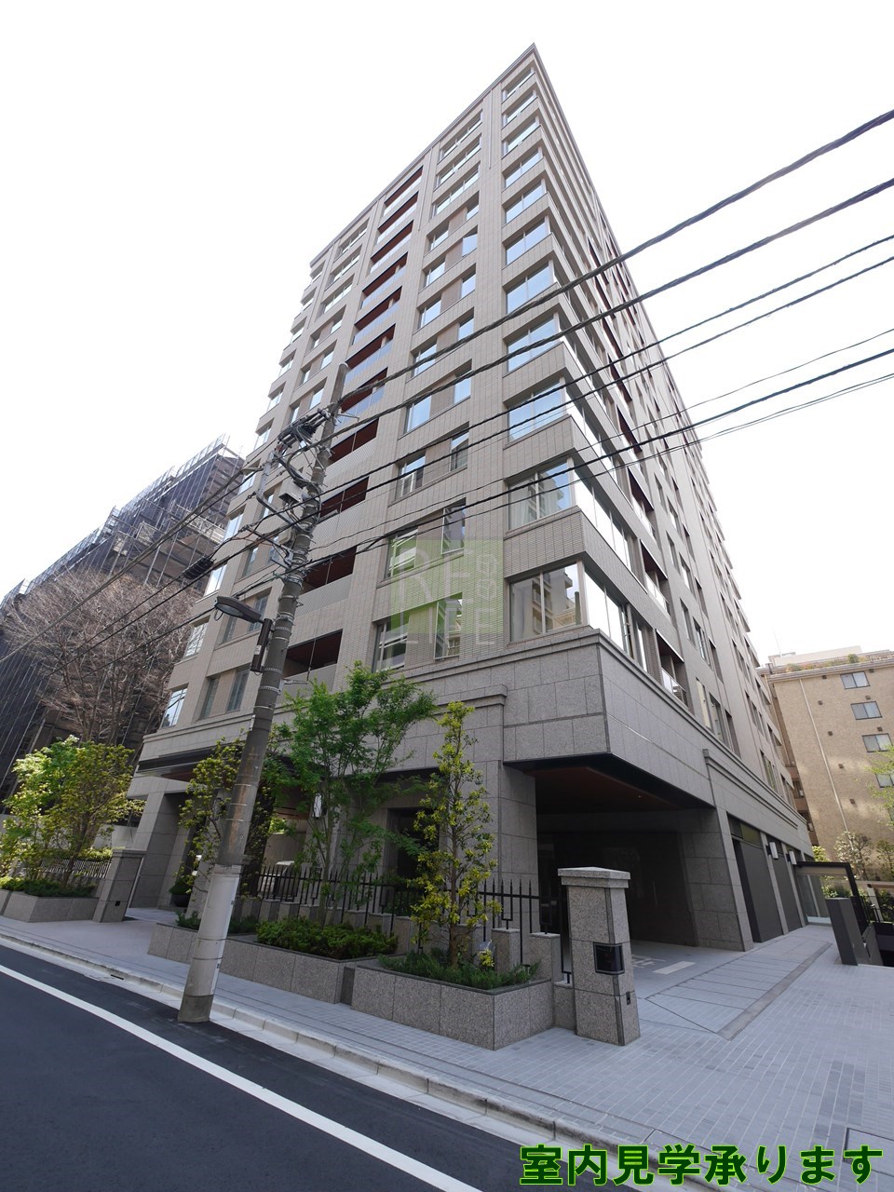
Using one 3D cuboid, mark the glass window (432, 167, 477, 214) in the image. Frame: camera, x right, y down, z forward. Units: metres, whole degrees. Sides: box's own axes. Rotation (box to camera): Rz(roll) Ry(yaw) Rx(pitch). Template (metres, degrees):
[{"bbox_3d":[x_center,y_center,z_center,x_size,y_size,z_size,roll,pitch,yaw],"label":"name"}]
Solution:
[{"bbox_3d":[0.560,-23.090,27.794,3.558,2.132,0.140,-18,-36,34],"label":"glass window"}]

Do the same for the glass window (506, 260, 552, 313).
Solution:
[{"bbox_3d":[3.000,-11.327,17.755,1.900,1.650,0.120,-18,-36,34],"label":"glass window"}]

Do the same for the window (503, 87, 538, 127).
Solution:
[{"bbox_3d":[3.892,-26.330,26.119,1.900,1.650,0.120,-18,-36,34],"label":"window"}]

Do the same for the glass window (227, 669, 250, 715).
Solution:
[{"bbox_3d":[-8.262,3.782,19.412,1.017,1.919,0.140,-18,-36,34],"label":"glass window"}]

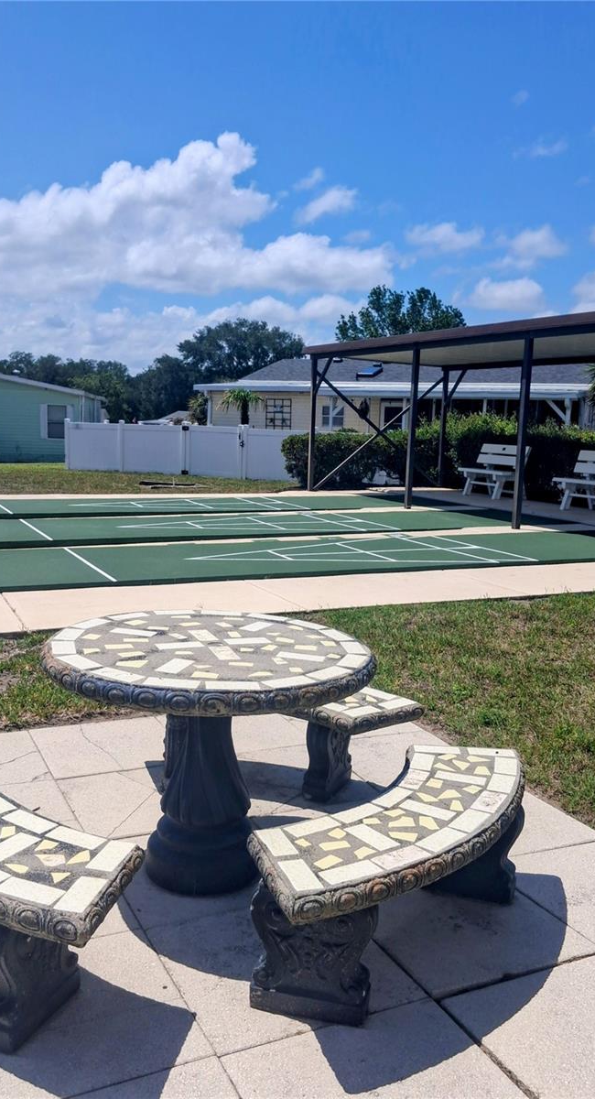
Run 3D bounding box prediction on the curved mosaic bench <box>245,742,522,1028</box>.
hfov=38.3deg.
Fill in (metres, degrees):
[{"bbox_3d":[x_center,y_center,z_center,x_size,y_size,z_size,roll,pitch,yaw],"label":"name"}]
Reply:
[{"bbox_3d":[0.315,0.907,2.433,0.480,0.396,1.207,9,11,37],"label":"curved mosaic bench"}]

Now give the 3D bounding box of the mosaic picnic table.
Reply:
[{"bbox_3d":[-0.284,0.660,2.737,1.030,0.750,1.030,2,8,0],"label":"mosaic picnic table"}]

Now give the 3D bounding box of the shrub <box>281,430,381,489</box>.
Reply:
[{"bbox_3d":[0.694,-1.829,17.269,1.750,1.200,1.150,-2,9,-27],"label":"shrub"}]

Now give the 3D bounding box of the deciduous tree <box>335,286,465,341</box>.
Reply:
[{"bbox_3d":[5.506,-9.669,46.080,7.400,8.800,7.200,2,8,0],"label":"deciduous tree"}]

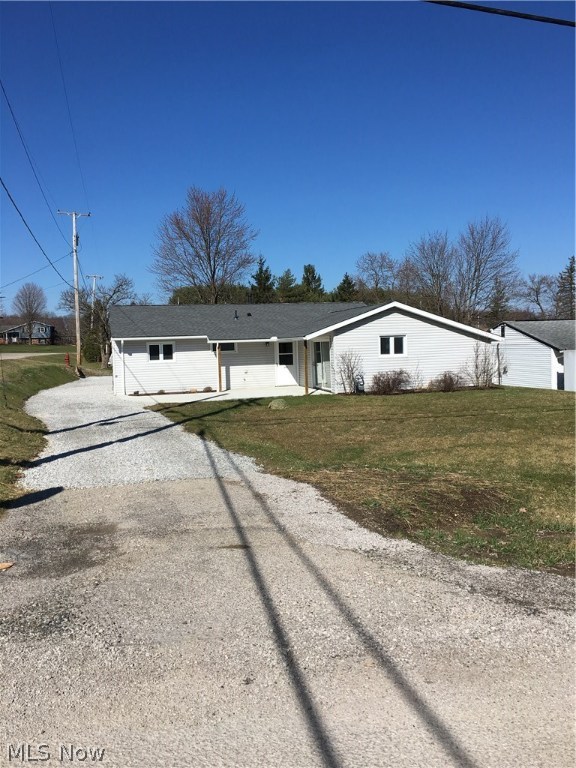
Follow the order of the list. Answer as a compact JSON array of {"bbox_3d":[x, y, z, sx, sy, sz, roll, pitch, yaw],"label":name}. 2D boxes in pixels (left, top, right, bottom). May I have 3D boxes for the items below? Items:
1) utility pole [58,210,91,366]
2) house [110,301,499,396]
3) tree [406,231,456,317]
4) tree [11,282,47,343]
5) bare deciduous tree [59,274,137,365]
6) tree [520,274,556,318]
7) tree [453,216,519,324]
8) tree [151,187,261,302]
[{"bbox_3d":[-14.464,-6.480,44.000,2.150,10.610,0.450,-3,4,-15],"label":"utility pole"},{"bbox_3d":[-0.463,-1.905,30.054,15.150,4.050,13.500,-3,4,-15],"label":"house"},{"bbox_3d":[15.352,-9.755,68.455,5.180,12.970,5.180,-2,4,0],"label":"tree"},{"bbox_3d":[-48.847,-13.355,122.414,6.320,11.820,6.320,-2,4,0],"label":"tree"},{"bbox_3d":[-12.868,-4.327,44.222,5.090,6.340,4.580,-2,4,0],"label":"bare deciduous tree"},{"bbox_3d":[32.058,-9.344,82.324,4.500,9.250,4.500,-2,4,0],"label":"tree"},{"bbox_3d":[20.149,-10.070,65.482,6.530,13.740,6.530,-2,4,0],"label":"tree"},{"bbox_3d":[-6.541,-8.751,52.507,8.550,14.460,8.550,-2,4,0],"label":"tree"}]

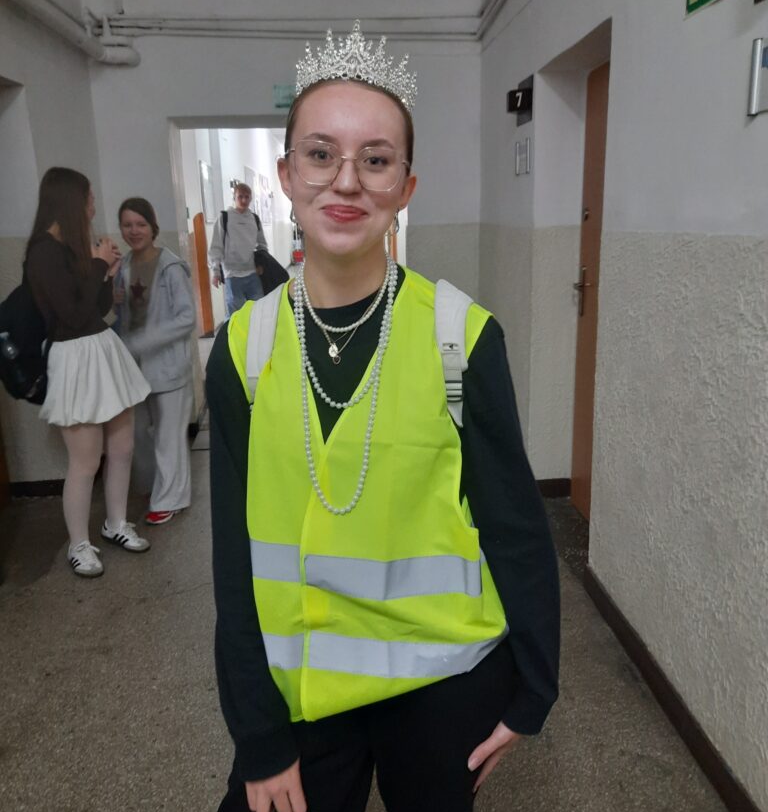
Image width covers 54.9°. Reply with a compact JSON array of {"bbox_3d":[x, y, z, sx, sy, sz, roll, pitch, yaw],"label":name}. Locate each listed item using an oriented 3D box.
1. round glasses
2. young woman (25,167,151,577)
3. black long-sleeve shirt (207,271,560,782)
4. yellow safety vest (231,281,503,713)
[{"bbox_3d":[-0.044,-0.295,0.922,0.140,0.052,0.140,5,14,-4],"label":"round glasses"},{"bbox_3d":[-1.254,-0.124,3.175,0.470,1.723,0.460,-1,14,3],"label":"young woman"},{"bbox_3d":[0.012,0.185,1.064,0.500,0.740,0.270,-1,14,4],"label":"black long-sleeve shirt"},{"bbox_3d":[-0.003,0.133,1.045,0.380,0.640,0.270,-1,14,4],"label":"yellow safety vest"}]

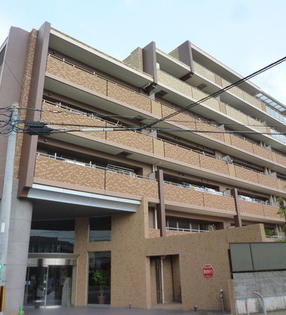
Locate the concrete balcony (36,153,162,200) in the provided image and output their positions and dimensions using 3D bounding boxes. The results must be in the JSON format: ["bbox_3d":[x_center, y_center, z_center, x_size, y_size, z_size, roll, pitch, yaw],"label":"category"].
[{"bbox_3d":[-2.469,1.378,16.857,7.768,1.277,1.400,15,-26,-37],"label":"concrete balcony"}]

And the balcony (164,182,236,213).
[{"bbox_3d":[3.801,3.077,21.822,7.577,1.277,1.400,15,-26,-37],"label":"balcony"}]

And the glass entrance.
[{"bbox_3d":[-5.299,7.154,17.029,2.800,2.120,0.250,-4,-21,6],"label":"glass entrance"}]

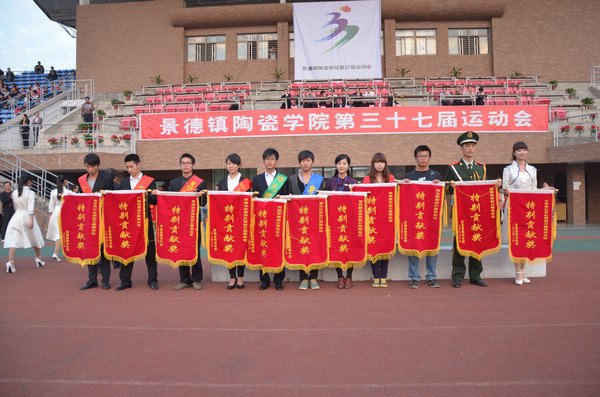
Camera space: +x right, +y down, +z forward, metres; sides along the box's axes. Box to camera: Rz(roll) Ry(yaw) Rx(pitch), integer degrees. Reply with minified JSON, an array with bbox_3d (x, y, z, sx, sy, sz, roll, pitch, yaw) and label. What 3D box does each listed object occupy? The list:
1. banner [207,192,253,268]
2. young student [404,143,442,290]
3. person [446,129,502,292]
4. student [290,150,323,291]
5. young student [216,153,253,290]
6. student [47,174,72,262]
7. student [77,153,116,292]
[{"bbox_3d":[-0.815,0.369,5.300,0.555,0.915,0.060,-1,-2,0],"label":"banner"},{"bbox_3d":[1.495,0.225,5.480,0.540,1.755,0.420,-1,-3,0],"label":"young student"},{"bbox_3d":[2.111,0.136,5.430,0.700,1.893,0.460,-1,-3,0],"label":"person"},{"bbox_3d":[0.081,0.253,5.570,0.500,1.699,0.360,-1,-2,0],"label":"student"},{"bbox_3d":[-0.805,0.281,5.520,0.520,1.669,0.420,-1,-3,0],"label":"young student"},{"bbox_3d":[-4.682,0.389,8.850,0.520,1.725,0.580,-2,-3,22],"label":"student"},{"bbox_3d":[-2.593,0.283,5.720,0.520,1.707,0.360,-1,-2,6],"label":"student"}]

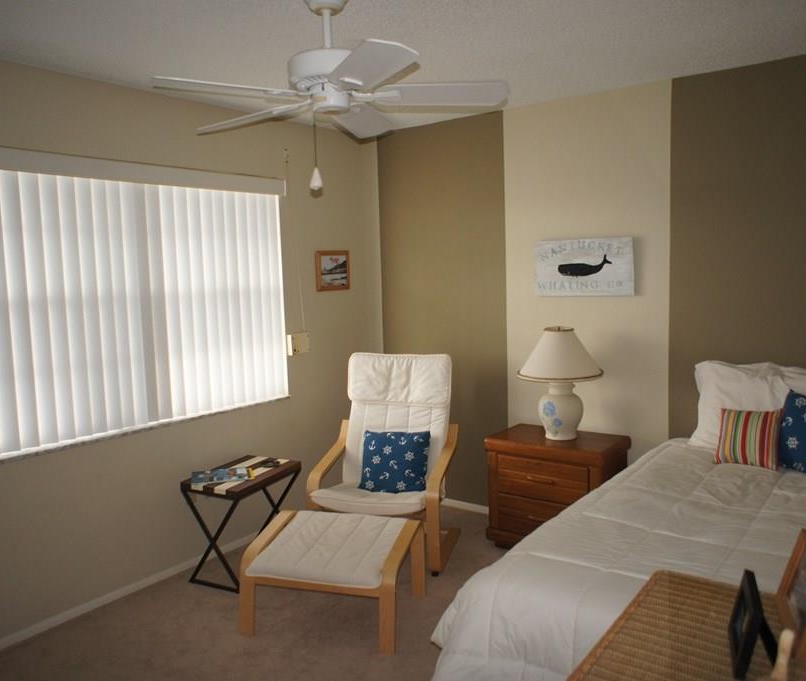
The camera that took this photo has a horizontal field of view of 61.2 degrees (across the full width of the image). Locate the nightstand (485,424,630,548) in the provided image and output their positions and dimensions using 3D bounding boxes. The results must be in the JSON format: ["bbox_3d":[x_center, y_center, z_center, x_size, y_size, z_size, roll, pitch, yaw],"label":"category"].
[{"bbox_3d":[0.828,0.820,3.676,0.635,0.603,0.428,3,7,36],"label":"nightstand"}]

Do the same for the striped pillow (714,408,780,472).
[{"bbox_3d":[1.490,0.416,2.934,0.255,0.265,0.100,3,-13,36],"label":"striped pillow"}]

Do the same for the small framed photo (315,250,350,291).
[{"bbox_3d":[-0.448,-0.442,4.339,0.022,0.248,0.308,3,7,36],"label":"small framed photo"}]

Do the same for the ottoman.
[{"bbox_3d":[-0.292,1.020,3.026,0.685,0.395,0.540,0,6,16],"label":"ottoman"}]

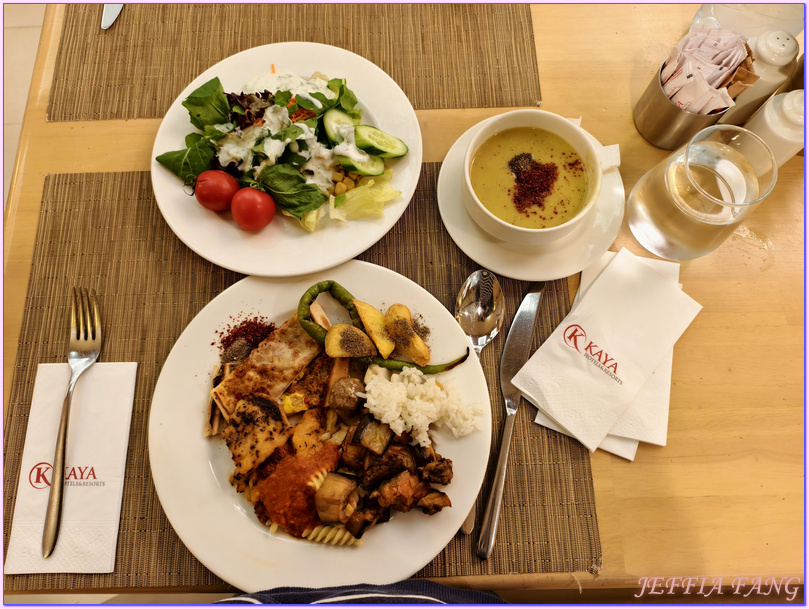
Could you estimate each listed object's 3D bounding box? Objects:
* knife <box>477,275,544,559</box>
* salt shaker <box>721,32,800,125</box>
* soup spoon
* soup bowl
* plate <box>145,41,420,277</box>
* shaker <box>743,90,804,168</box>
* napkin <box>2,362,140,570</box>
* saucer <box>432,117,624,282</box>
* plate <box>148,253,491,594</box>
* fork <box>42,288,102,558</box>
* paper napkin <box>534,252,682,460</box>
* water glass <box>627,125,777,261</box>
[{"bbox_3d":[0.083,0.081,0.438,0.022,0.008,0.238,13,74,4],"label":"knife"},{"bbox_3d":[0.312,-0.204,0.482,0.047,0.084,0.047,-2,73,0],"label":"salt shaker"},{"bbox_3d":[0.057,0.071,0.434,0.041,0.020,0.213,6,73,2],"label":"soup spoon"},{"bbox_3d":[0.105,-0.101,0.460,0.111,0.056,0.111,0,73,0],"label":"soup bowl"},{"bbox_3d":[-0.104,-0.132,0.492,0.239,0.027,0.239,0,73,0],"label":"plate"},{"bbox_3d":[0.322,-0.148,0.465,0.047,0.084,0.047,-2,73,0],"label":"shaker"},{"bbox_3d":[-0.263,0.126,0.429,0.083,0.005,0.161,-2,73,0],"label":"napkin"},{"bbox_3d":[0.113,-0.096,0.484,0.166,0.020,0.166,0,73,0],"label":"saucer"},{"bbox_3d":[-0.065,0.089,0.427,0.264,0.026,0.264,0,73,0],"label":"plate"},{"bbox_3d":[-0.263,0.086,0.432,0.028,0.018,0.213,-3,73,0],"label":"fork"},{"bbox_3d":[0.175,0.038,0.451,0.085,0.007,0.161,22,75,7],"label":"paper napkin"},{"bbox_3d":[0.237,-0.086,0.439,0.087,0.101,0.087,-2,73,0],"label":"water glass"}]

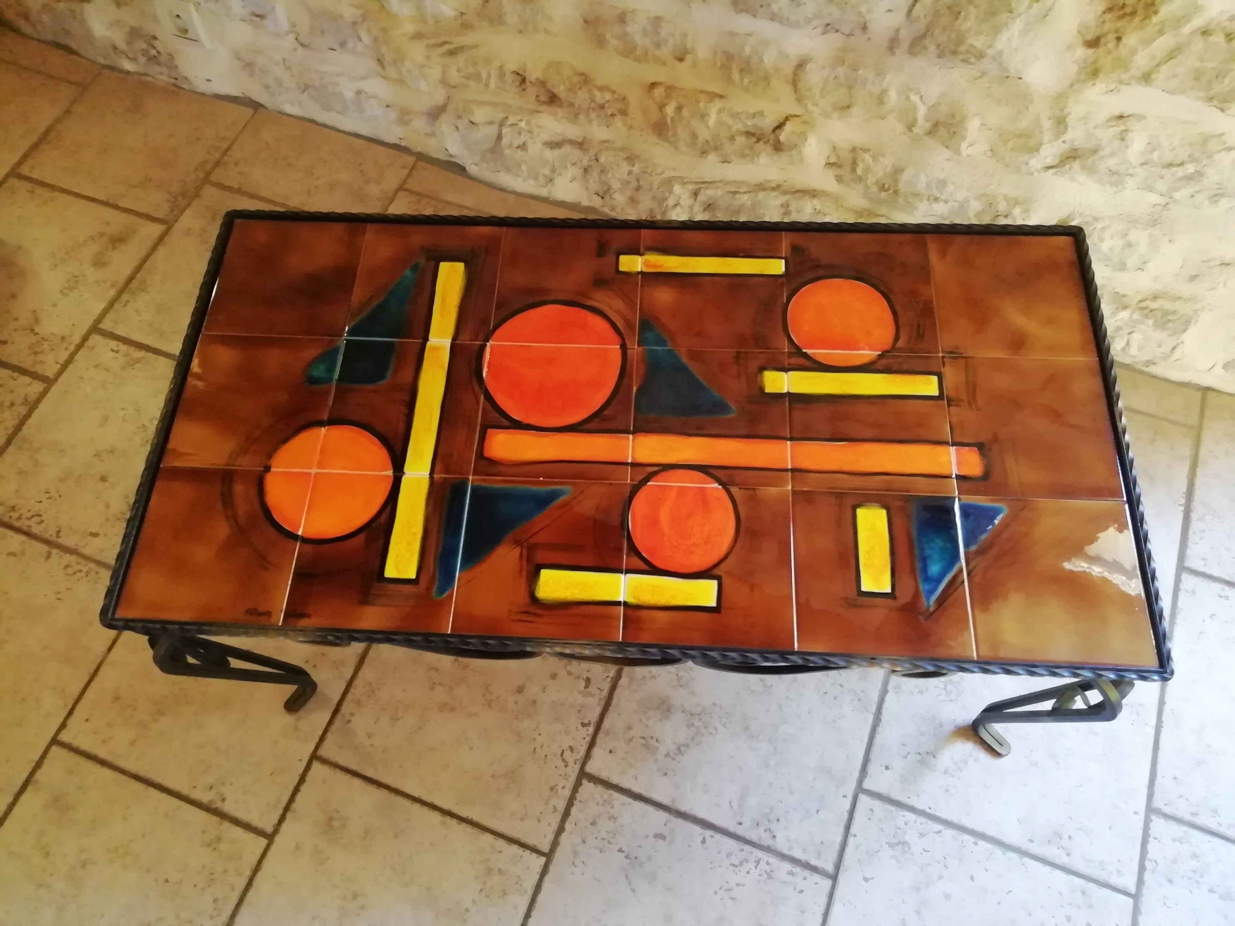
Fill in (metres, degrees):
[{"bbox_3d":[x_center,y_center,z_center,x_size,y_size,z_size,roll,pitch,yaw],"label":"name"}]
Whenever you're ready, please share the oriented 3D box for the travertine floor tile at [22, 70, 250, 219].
[{"bbox_3d":[-0.889,-0.594,1.723,0.332,0.010,0.285,19,66,11],"label":"travertine floor tile"}]

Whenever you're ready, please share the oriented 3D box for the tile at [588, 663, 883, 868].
[{"bbox_3d":[0.174,0.315,1.247,0.332,0.010,0.334,19,66,11],"label":"tile"}]

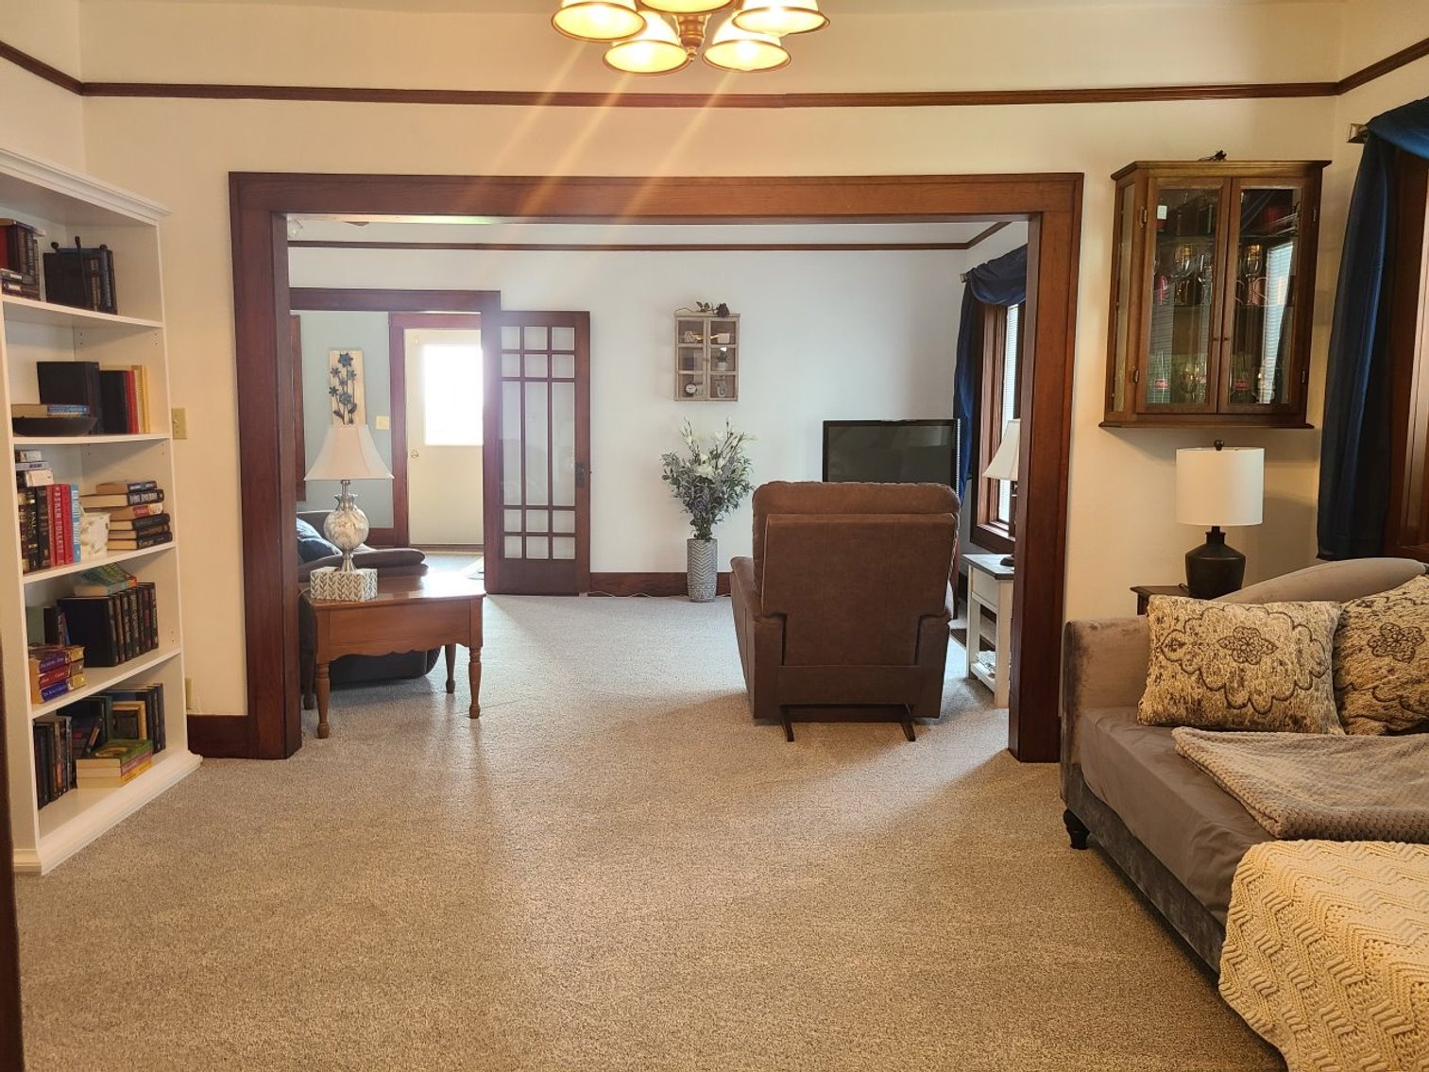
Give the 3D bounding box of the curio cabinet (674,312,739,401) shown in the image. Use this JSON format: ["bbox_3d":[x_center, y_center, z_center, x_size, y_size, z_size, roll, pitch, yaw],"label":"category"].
[{"bbox_3d":[-0.054,-1.251,7.548,0.440,0.605,0.140,0,6,0],"label":"curio cabinet"}]

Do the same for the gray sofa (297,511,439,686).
[{"bbox_3d":[-2.240,0.170,6.152,0.950,0.900,2.150,-3,7,-25],"label":"gray sofa"}]

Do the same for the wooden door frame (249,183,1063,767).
[{"bbox_3d":[-0.211,-0.226,4.082,3.090,2.180,0.170,0,6,0],"label":"wooden door frame"}]

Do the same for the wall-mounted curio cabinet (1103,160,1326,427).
[{"bbox_3d":[1.757,-0.837,3.811,0.660,0.885,0.235,0,6,0],"label":"wall-mounted curio cabinet"}]

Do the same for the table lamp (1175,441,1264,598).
[{"bbox_3d":[1.724,-0.048,3.676,0.295,0.550,0.295,0,6,0],"label":"table lamp"}]

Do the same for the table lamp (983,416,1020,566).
[{"bbox_3d":[1.484,-0.208,5.079,0.370,0.680,0.370,0,6,0],"label":"table lamp"}]

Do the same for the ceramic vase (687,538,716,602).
[{"bbox_3d":[-0.091,0.238,7.675,0.210,0.445,0.210,0,6,0],"label":"ceramic vase"}]

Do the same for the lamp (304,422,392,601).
[{"bbox_3d":[-1.537,-0.109,4.526,0.345,0.730,0.345,0,6,0],"label":"lamp"}]

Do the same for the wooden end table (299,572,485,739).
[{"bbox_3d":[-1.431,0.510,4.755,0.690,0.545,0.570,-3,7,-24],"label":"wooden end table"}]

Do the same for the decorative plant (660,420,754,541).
[{"bbox_3d":[-0.062,-0.376,7.535,0.640,0.850,0.520,0,6,0],"label":"decorative plant"}]

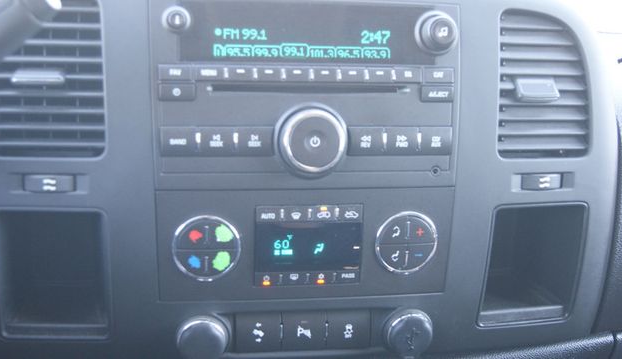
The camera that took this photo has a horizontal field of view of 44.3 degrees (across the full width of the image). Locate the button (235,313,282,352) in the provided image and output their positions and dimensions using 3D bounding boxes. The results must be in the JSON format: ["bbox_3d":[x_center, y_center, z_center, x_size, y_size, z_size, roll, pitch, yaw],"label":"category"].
[{"bbox_3d":[-0.036,0.104,0.526,0.030,0.028,0.011,0,15,-7],"label":"button"}]

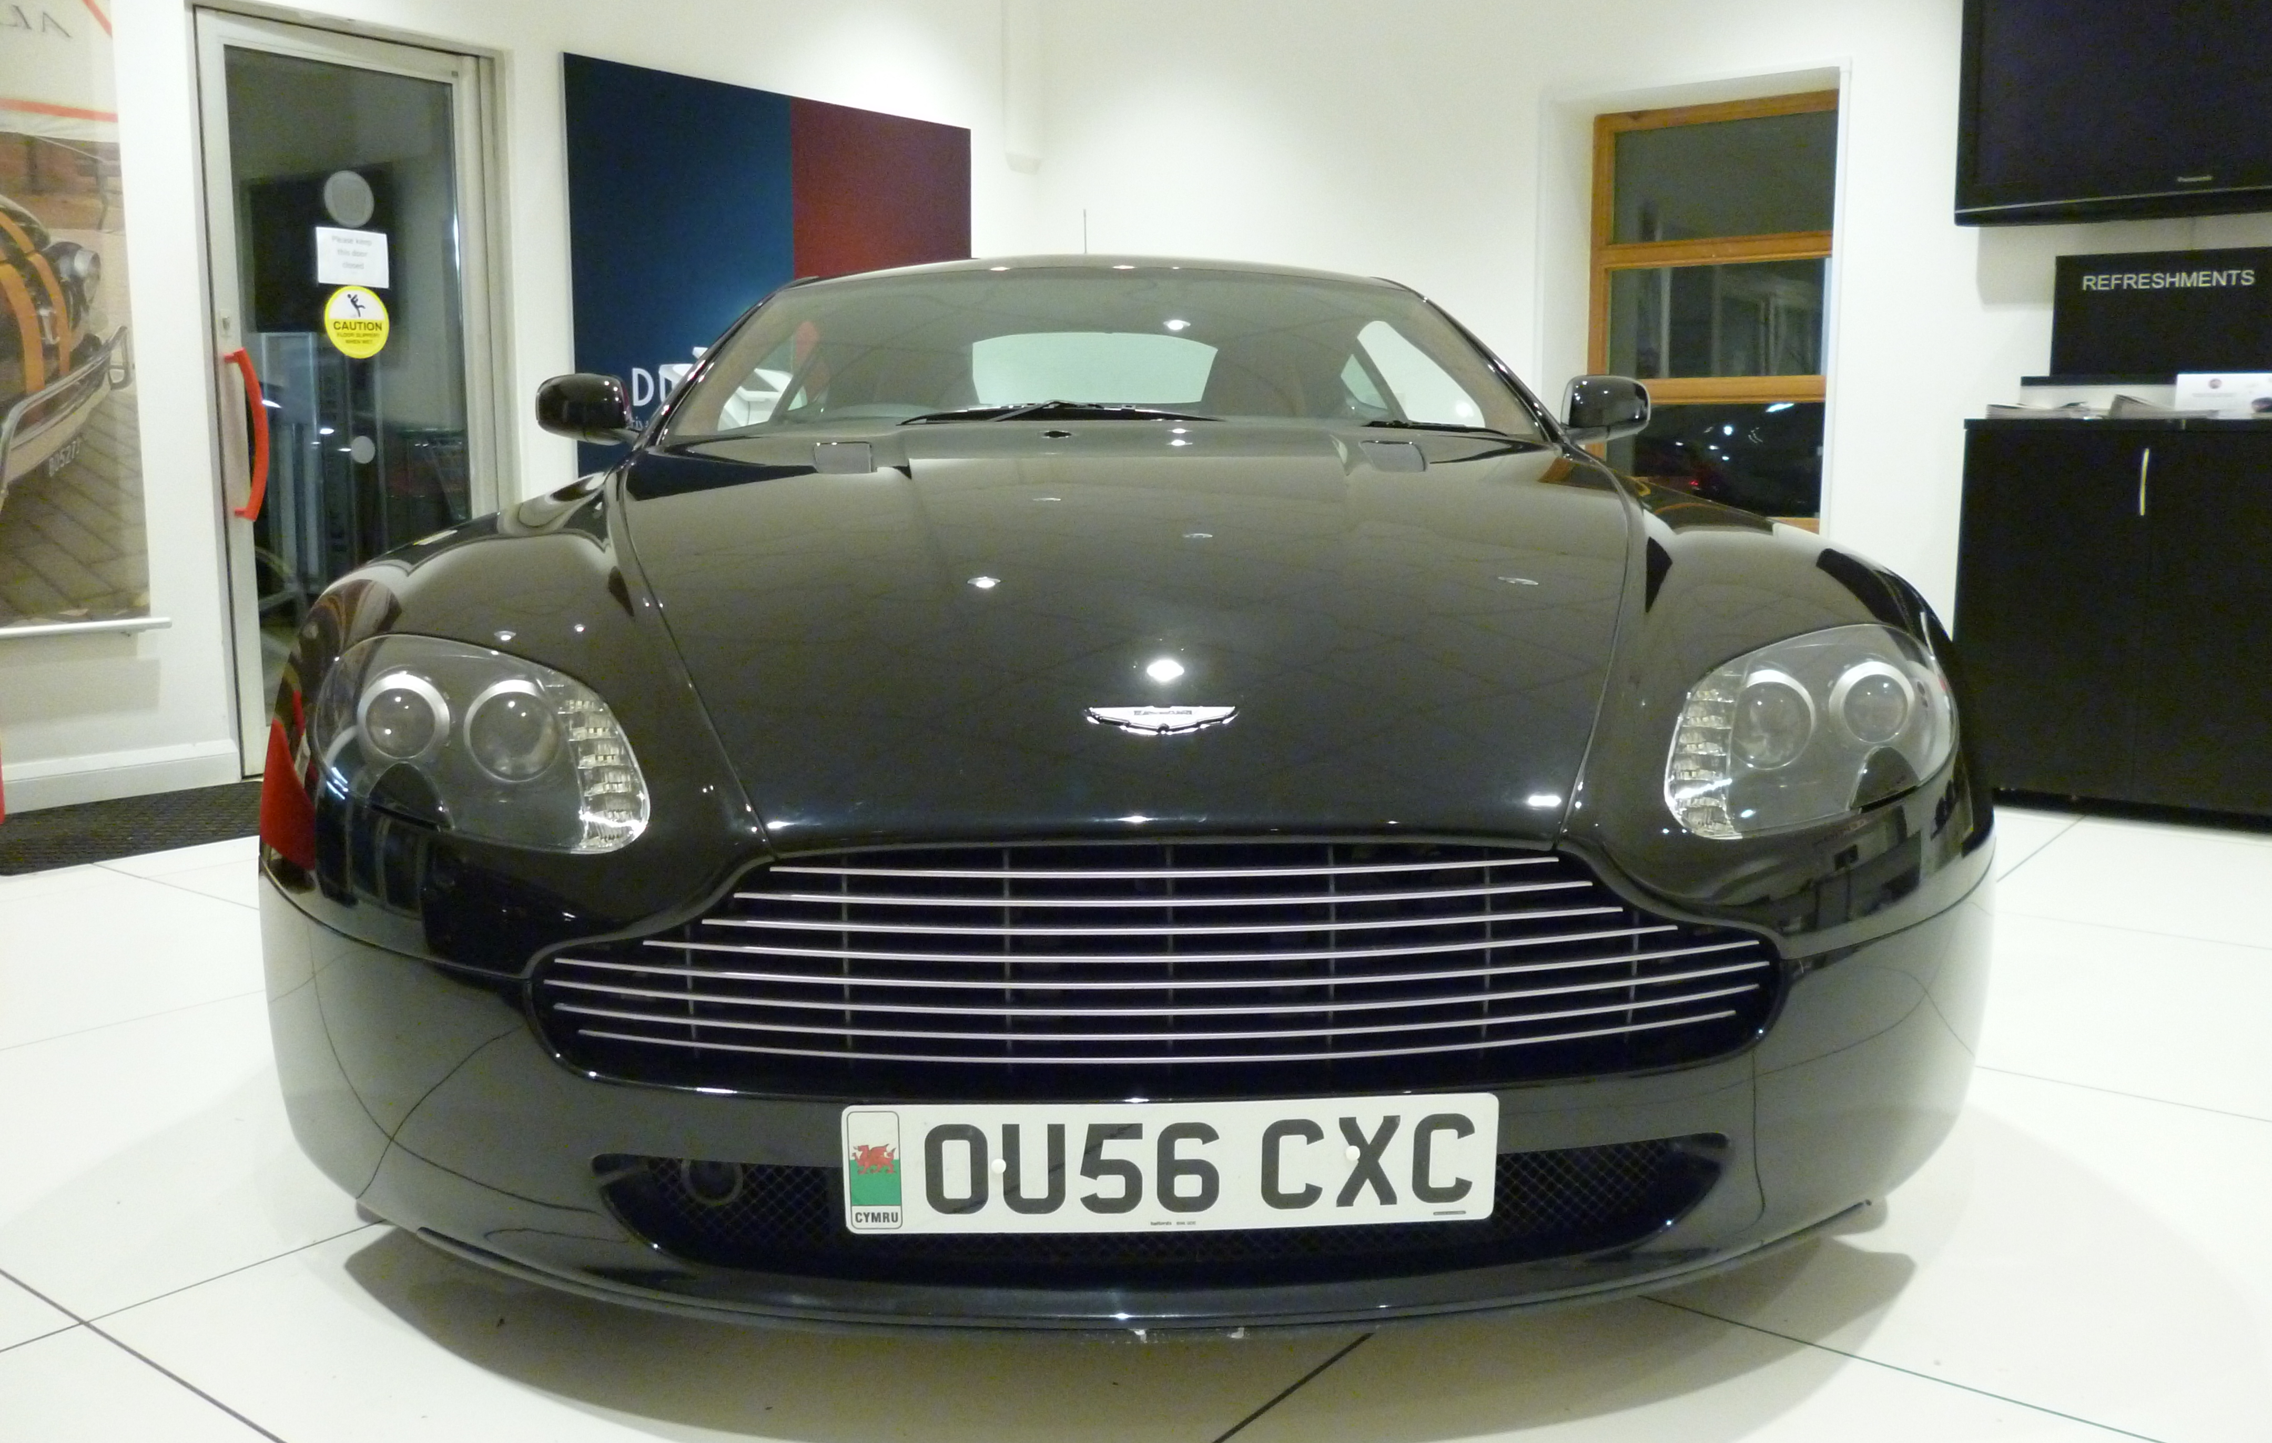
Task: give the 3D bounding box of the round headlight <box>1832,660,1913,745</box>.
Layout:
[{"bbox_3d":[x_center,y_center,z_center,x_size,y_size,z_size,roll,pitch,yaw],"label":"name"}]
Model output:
[{"bbox_3d":[0.748,-0.019,1.865,0.086,0.088,0.065,0,7,-3],"label":"round headlight"}]

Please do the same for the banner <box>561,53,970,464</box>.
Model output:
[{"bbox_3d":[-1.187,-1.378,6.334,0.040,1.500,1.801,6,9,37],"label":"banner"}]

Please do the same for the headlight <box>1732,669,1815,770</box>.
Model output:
[{"bbox_3d":[0.622,-0.002,1.800,0.095,0.098,0.065,0,7,-3],"label":"headlight"}]

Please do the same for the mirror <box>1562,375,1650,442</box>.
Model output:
[{"bbox_3d":[0.868,-0.578,3.390,0.180,0.125,0.130,0,7,-3],"label":"mirror"}]

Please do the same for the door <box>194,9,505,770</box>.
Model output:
[{"bbox_3d":[-2.203,-0.896,5.231,0.060,2.040,0.840,6,9,37],"label":"door"}]

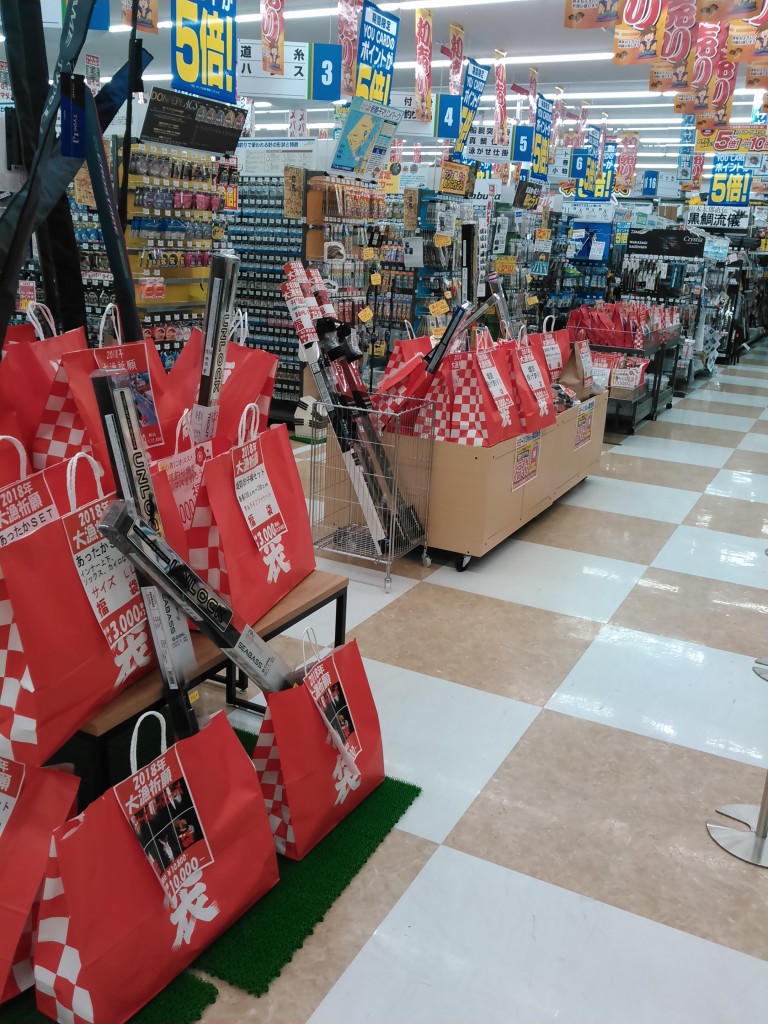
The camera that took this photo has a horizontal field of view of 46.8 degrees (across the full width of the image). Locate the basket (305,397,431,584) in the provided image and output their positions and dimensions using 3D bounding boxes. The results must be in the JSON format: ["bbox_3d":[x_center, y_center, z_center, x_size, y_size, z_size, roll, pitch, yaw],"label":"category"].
[{"bbox_3d":[-0.054,-0.118,4.355,0.450,0.856,0.430,11,18,26],"label":"basket"}]

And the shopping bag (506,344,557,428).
[{"bbox_3d":[0.773,-0.712,4.790,0.200,0.500,0.430,12,19,30],"label":"shopping bag"}]

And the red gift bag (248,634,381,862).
[{"bbox_3d":[-0.188,0.596,2.466,0.210,0.510,0.440,12,19,28],"label":"red gift bag"}]

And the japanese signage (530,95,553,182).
[{"bbox_3d":[2.176,-5.099,12.160,0.020,1.050,0.690,11,18,26],"label":"japanese signage"}]

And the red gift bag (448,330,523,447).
[{"bbox_3d":[0.539,-0.632,4.430,0.200,0.530,0.460,12,19,28],"label":"red gift bag"}]

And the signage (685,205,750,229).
[{"bbox_3d":[5.436,-4.786,14.398,0.940,0.350,0.040,11,18,26],"label":"signage"}]

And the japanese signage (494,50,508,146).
[{"bbox_3d":[1.465,-5.137,11.085,0.040,1.030,0.400,11,18,26],"label":"japanese signage"}]

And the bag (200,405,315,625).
[{"bbox_3d":[-0.384,-0.021,2.579,0.210,0.550,0.540,7,17,16],"label":"bag"}]

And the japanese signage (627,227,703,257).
[{"bbox_3d":[3.910,-3.742,12.294,1.020,0.345,0.040,11,18,26],"label":"japanese signage"}]

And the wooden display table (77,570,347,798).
[{"bbox_3d":[-0.571,0.559,2.519,0.450,0.555,1.050,11,18,26],"label":"wooden display table"}]

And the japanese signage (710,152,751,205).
[{"bbox_3d":[6.141,-5.941,15.691,0.650,1.050,0.020,11,18,26],"label":"japanese signage"}]

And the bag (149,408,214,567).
[{"bbox_3d":[-0.581,-0.015,2.544,0.190,0.540,0.530,5,17,9],"label":"bag"}]

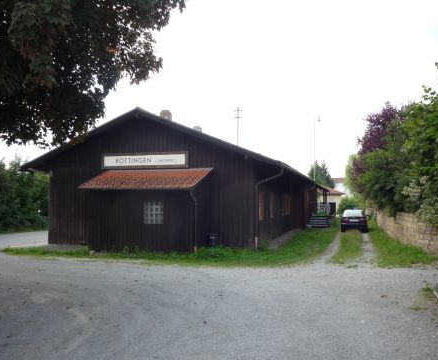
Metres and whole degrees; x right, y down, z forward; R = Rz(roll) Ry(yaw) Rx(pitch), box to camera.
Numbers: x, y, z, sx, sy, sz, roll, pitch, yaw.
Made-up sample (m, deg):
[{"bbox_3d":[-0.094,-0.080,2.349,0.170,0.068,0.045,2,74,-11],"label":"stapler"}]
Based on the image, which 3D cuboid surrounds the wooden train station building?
[{"bbox_3d":[0.899,0.365,29.189,11.688,5.808,28.656,-1,-3,17],"label":"wooden train station building"}]

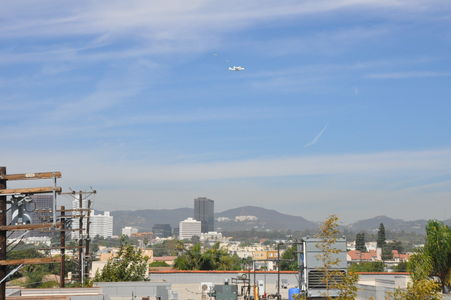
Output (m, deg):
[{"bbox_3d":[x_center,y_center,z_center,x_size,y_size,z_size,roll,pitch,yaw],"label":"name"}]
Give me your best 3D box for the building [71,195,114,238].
[{"bbox_3d":[-202.197,106.657,1355.640,62.000,75.000,38.000,1,-7,-12],"label":"building"}]

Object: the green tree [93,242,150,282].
[{"bbox_3d":[-7.616,10.250,65.593,4.200,7.000,4.000,0,-7,0],"label":"green tree"}]

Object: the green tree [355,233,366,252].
[{"bbox_3d":[55.420,38.834,369.419,5.000,10.000,4.700,0,-7,0],"label":"green tree"}]

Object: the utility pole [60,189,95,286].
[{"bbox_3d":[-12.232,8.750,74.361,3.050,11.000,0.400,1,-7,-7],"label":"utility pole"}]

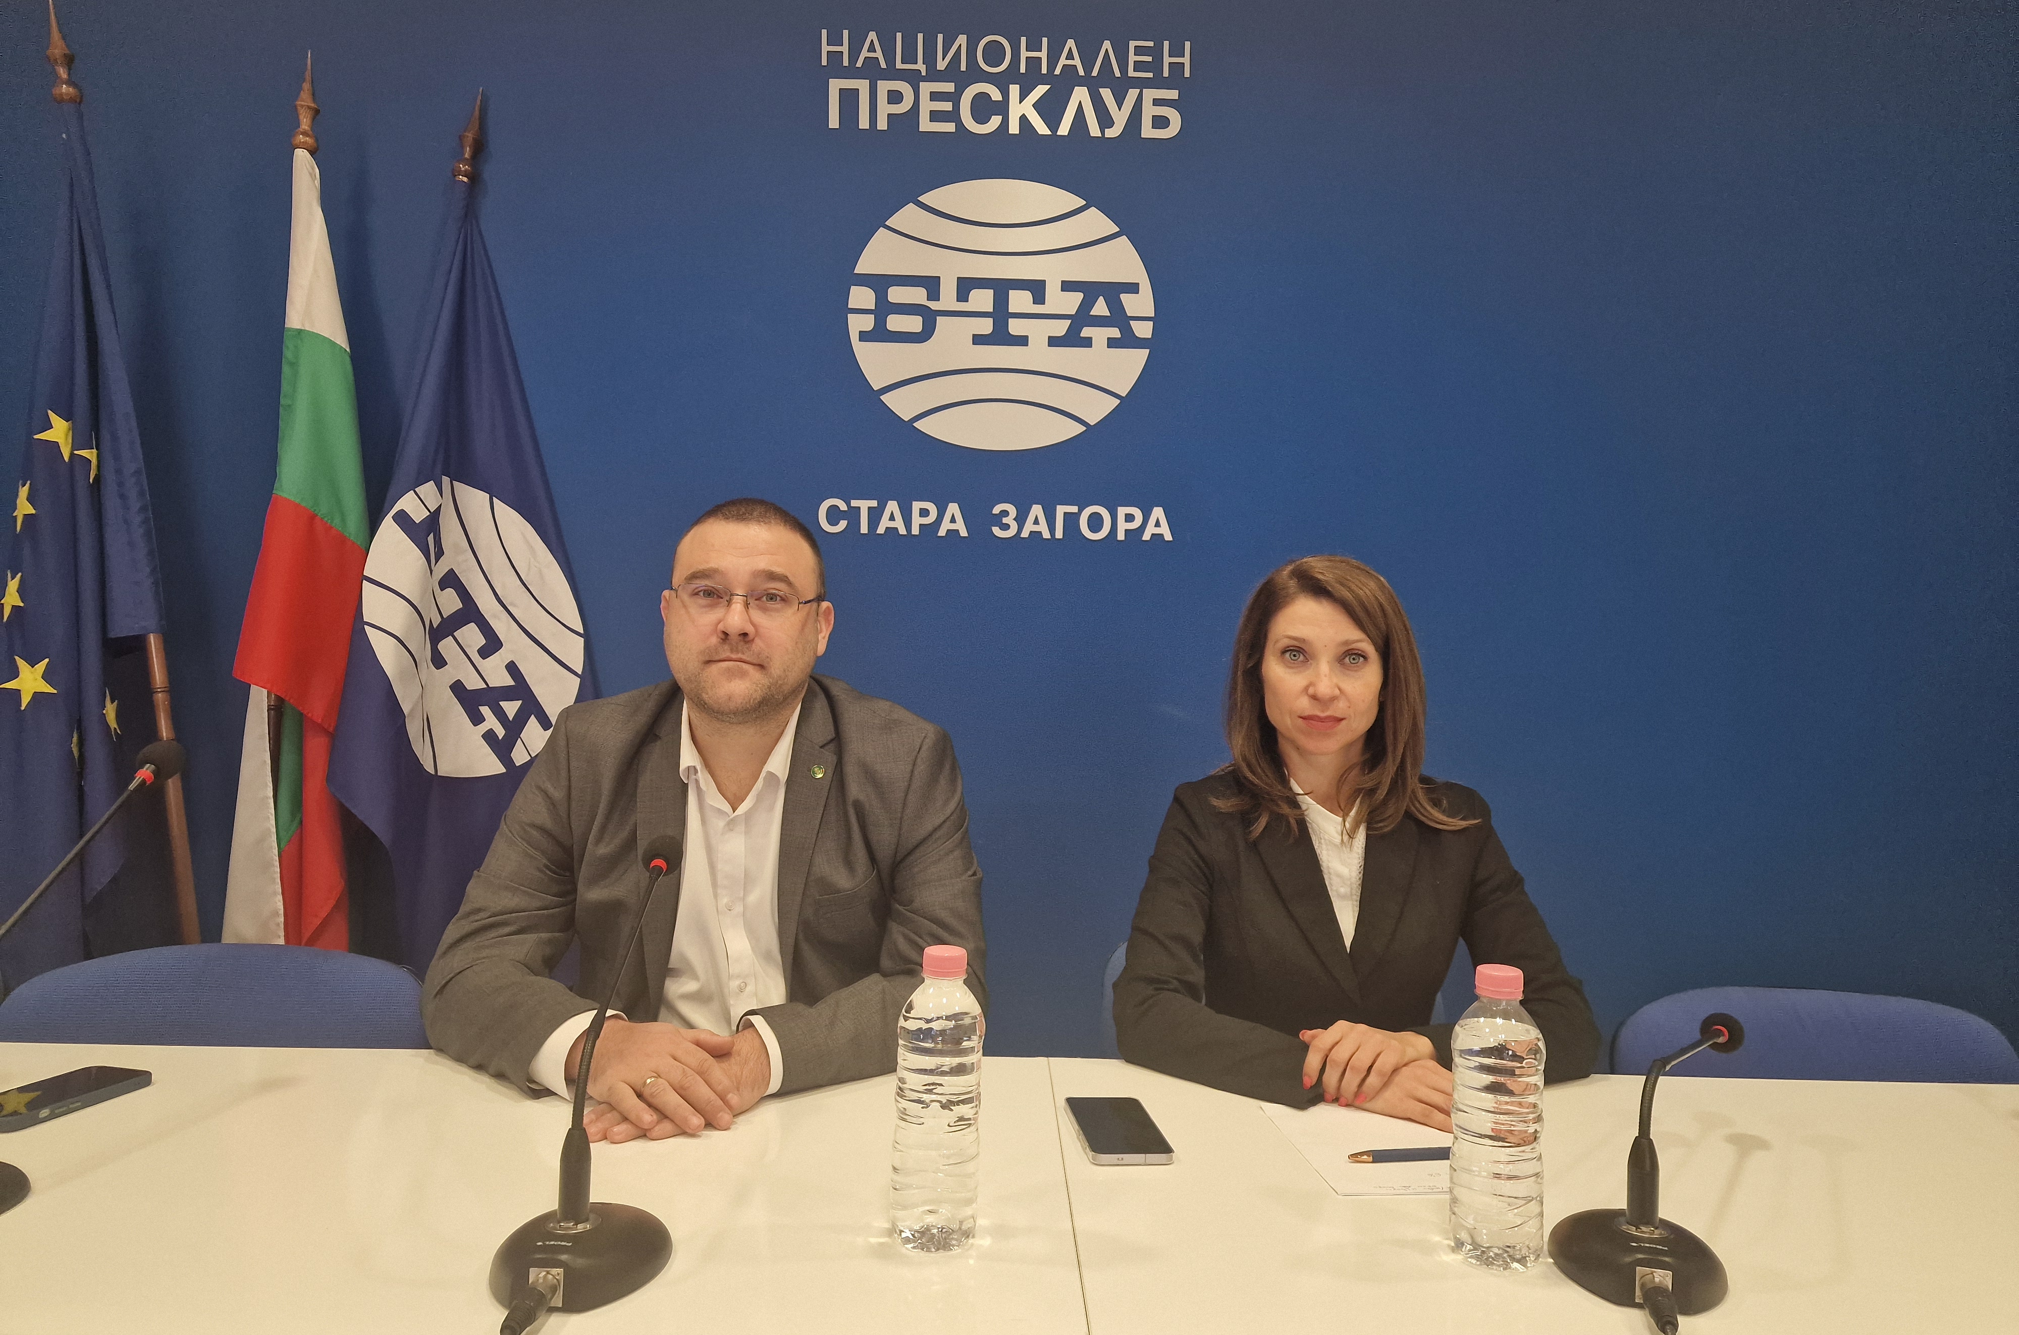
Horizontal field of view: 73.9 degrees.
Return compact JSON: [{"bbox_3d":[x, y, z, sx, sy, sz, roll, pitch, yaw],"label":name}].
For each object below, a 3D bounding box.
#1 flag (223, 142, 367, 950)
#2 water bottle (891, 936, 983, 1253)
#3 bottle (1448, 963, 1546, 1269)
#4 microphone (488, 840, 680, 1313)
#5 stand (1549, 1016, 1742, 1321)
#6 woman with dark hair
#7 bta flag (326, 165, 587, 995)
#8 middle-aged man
[{"bbox_3d":[-1.200,-0.145,2.270,0.260,1.420,0.190,1,0,-11],"label":"flag"},{"bbox_3d":[-0.050,0.311,0.984,0.065,0.209,0.065,1,0,0],"label":"water bottle"},{"bbox_3d":[0.355,0.322,0.975,0.065,0.208,0.065,1,0,0],"label":"bottle"},{"bbox_3d":[-0.290,0.273,0.975,0.125,0.280,0.240,1,0,3],"label":"microphone"},{"bbox_3d":[0.480,0.354,1.005,0.130,0.150,0.270,1,0,35],"label":"stand"},{"bbox_3d":[0.367,0.523,1.490,0.520,1.290,0.660,1,0,5],"label":"woman with dark hair"},{"bbox_3d":[-0.950,-0.140,2.380,0.500,1.450,0.190,1,0,-11],"label":"bta flag"},{"bbox_3d":[-0.323,0.486,1.460,0.600,1.330,0.680,1,0,-2],"label":"middle-aged man"}]

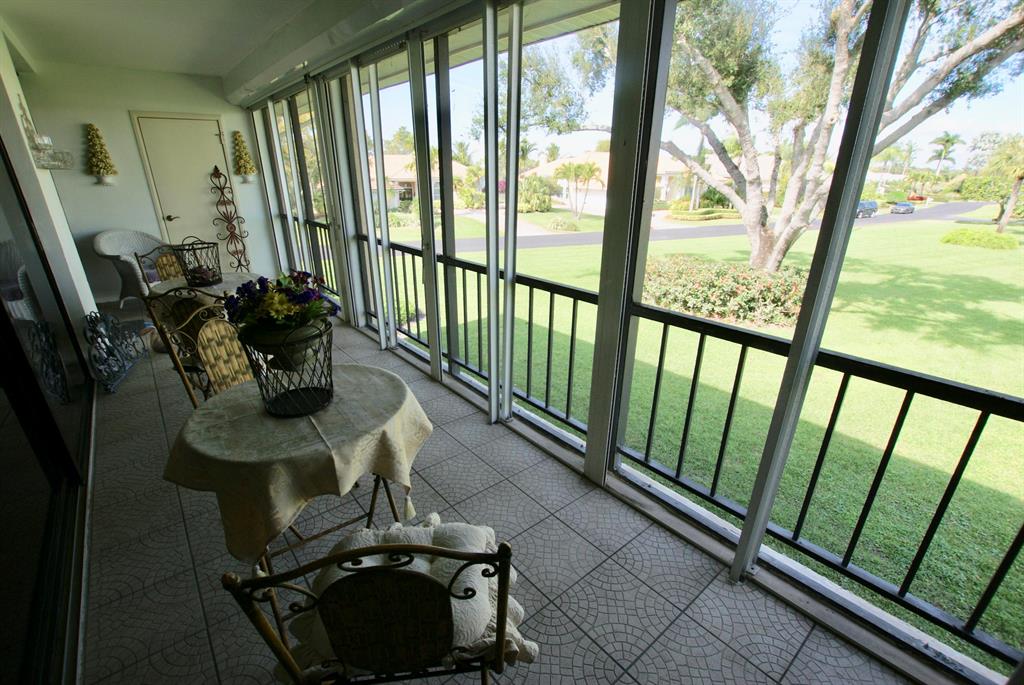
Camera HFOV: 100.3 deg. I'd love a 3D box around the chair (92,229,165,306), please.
[{"bbox_3d":[-4.117,-0.822,4.805,0.740,0.840,0.750,3,21,6],"label":"chair"}]

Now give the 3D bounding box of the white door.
[{"bbox_3d":[-3.893,-1.691,5.359,0.830,2.060,0.070,-17,27,-38],"label":"white door"}]

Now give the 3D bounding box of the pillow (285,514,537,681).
[{"bbox_3d":[-0.239,0.579,1.010,0.500,0.150,0.420,-3,21,-9],"label":"pillow"}]

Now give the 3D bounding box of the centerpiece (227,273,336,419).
[{"bbox_3d":[-0.655,0.023,1.272,0.310,0.350,0.310,-17,27,-38],"label":"centerpiece"}]

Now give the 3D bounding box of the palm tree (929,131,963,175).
[{"bbox_3d":[89.000,-36.400,88.000,6.800,13.600,6.800,19,27,40],"label":"palm tree"}]

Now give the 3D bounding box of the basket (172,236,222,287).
[{"bbox_3d":[-2.089,-0.540,2.860,0.260,0.300,0.260,-17,27,-39],"label":"basket"}]

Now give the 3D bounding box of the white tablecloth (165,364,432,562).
[{"bbox_3d":[-0.633,0.345,1.381,0.690,0.340,0.690,-10,23,-24],"label":"white tablecloth"}]

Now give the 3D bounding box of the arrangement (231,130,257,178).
[{"bbox_3d":[-3.414,-2.343,5.429,0.270,0.620,0.180,-17,27,-39],"label":"arrangement"}]

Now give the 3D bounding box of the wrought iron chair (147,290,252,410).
[{"bbox_3d":[-1.000,0.318,1.773,0.480,0.880,0.410,11,23,26],"label":"wrought iron chair"}]

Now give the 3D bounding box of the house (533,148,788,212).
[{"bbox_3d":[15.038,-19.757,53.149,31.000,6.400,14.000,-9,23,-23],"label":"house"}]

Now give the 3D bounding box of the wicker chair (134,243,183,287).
[{"bbox_3d":[-2.463,-0.266,3.306,0.500,0.885,0.420,12,23,27],"label":"wicker chair"}]

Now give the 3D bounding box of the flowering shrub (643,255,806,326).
[{"bbox_3d":[7.460,-1.941,14.875,6.000,1.200,4.800,11,23,25],"label":"flowering shrub"}]

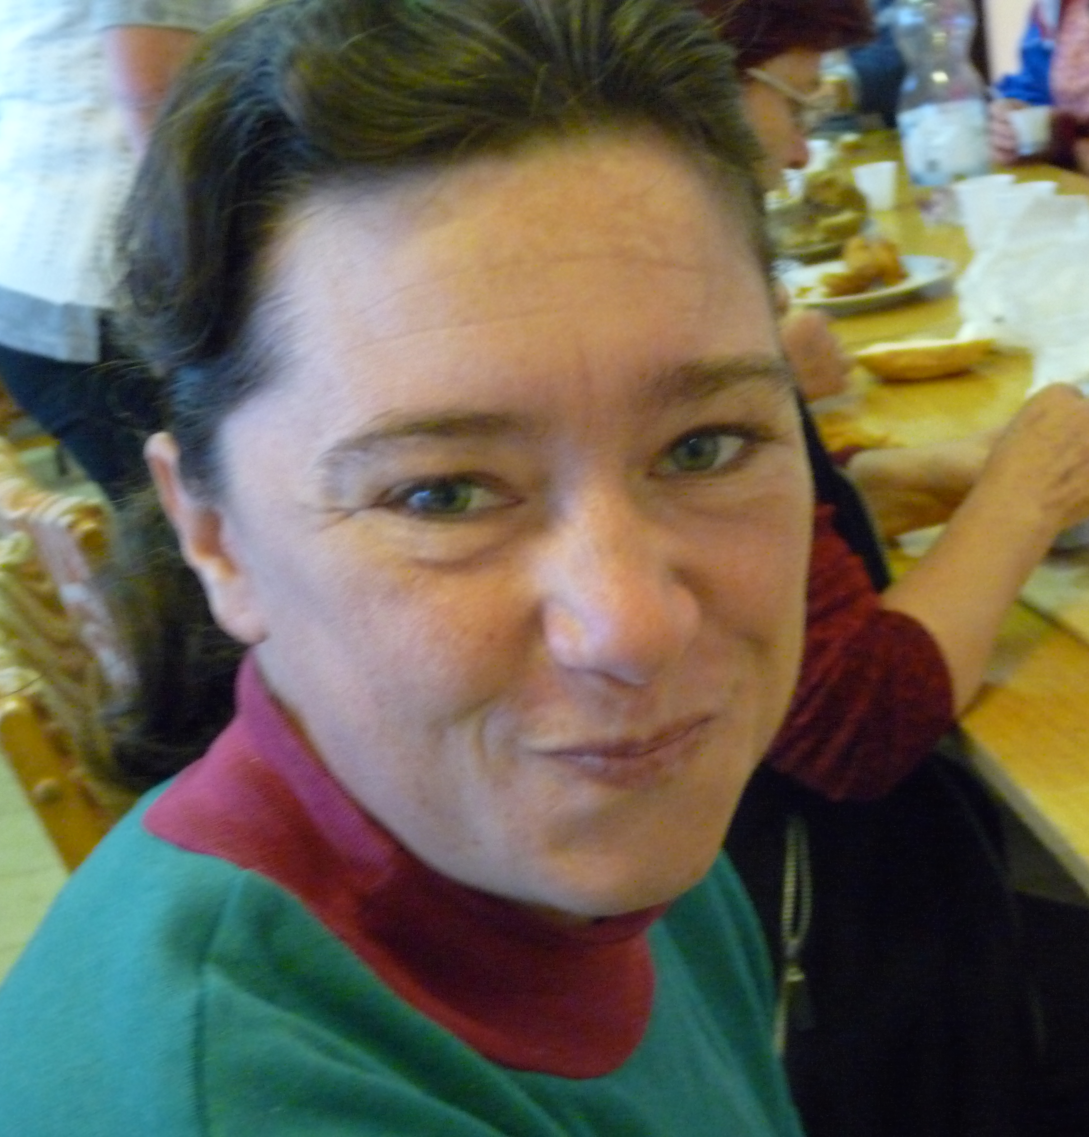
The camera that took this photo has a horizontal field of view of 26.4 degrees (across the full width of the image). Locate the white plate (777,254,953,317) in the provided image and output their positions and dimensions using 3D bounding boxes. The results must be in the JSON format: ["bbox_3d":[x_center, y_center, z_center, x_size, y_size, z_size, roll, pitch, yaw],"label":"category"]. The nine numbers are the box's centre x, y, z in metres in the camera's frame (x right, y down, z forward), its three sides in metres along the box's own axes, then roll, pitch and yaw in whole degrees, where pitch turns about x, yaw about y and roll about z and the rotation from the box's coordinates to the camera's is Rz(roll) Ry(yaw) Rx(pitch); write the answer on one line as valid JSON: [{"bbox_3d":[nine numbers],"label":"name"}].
[{"bbox_3d":[0.342,-0.320,2.620,0.238,0.025,0.238,-8,16,2],"label":"white plate"}]

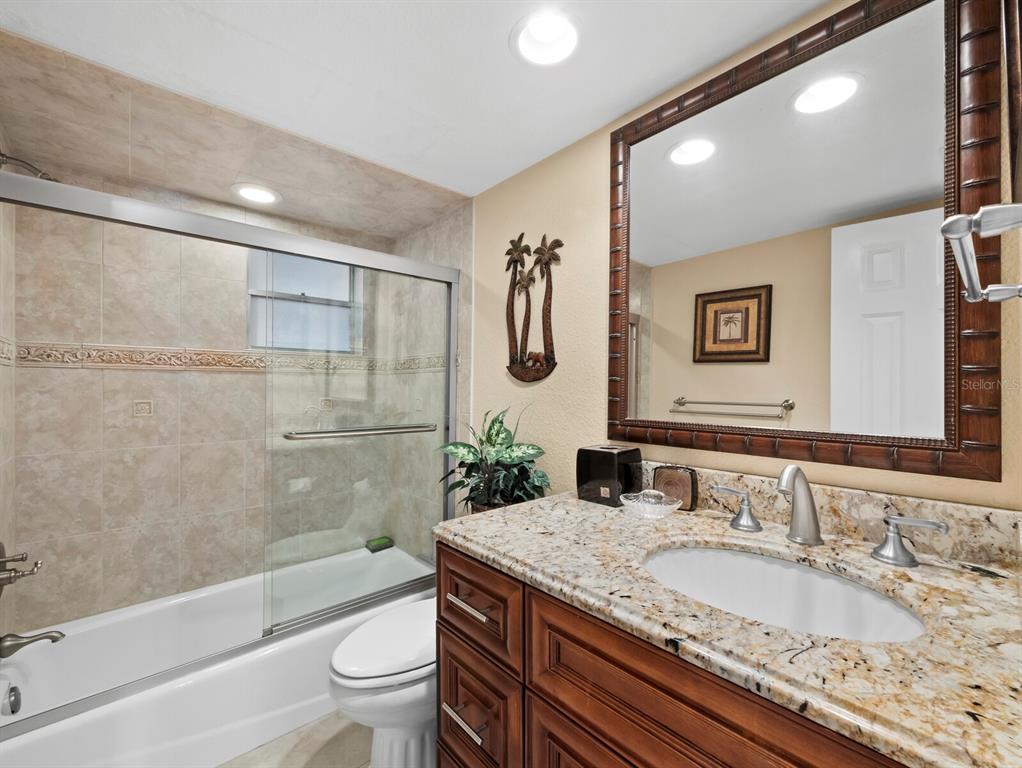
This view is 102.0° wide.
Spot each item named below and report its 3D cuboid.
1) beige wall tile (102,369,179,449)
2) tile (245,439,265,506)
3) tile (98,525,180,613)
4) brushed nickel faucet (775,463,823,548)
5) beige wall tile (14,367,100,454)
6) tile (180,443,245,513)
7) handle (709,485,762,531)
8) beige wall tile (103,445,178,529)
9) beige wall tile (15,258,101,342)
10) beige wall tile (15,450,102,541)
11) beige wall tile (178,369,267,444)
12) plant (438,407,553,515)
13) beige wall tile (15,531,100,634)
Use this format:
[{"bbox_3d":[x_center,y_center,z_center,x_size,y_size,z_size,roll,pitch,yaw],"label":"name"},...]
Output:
[{"bbox_3d":[-1.540,0.104,1.733,0.242,0.324,0.014,0,0,-36],"label":"beige wall tile"},{"bbox_3d":[-1.211,0.444,2.118,0.249,0.329,0.010,0,0,-40],"label":"tile"},{"bbox_3d":[-1.540,0.748,1.733,0.242,0.315,0.014,0,0,-36],"label":"tile"},{"bbox_3d":[0.571,0.241,0.824,0.185,0.167,0.062,0,0,-43],"label":"brushed nickel faucet"},{"bbox_3d":[-1.732,0.104,1.594,0.228,0.324,0.014,0,0,-36],"label":"beige wall tile"},{"bbox_3d":[-1.404,0.443,1.957,0.249,0.329,0.010,0,0,-40],"label":"tile"},{"bbox_3d":[0.450,0.245,0.829,0.056,0.074,0.098,0,0,-44],"label":"handle"},{"bbox_3d":[-1.597,0.443,1.796,0.249,0.329,0.010,0,0,-40],"label":"beige wall tile"},{"bbox_3d":[-1.784,-0.328,1.644,0.233,0.329,0.010,0,0,-40],"label":"beige wall tile"},{"bbox_3d":[-1.732,0.429,1.594,0.228,0.321,0.014,0,0,-36],"label":"beige wall tile"},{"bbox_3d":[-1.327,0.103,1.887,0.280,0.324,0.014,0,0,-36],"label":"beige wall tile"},{"bbox_3d":[-0.056,0.300,1.530,0.350,0.430,0.380,0,0,0],"label":"plant"},{"bbox_3d":[-1.732,0.749,1.594,0.228,0.315,0.014,0,0,-36],"label":"beige wall tile"}]

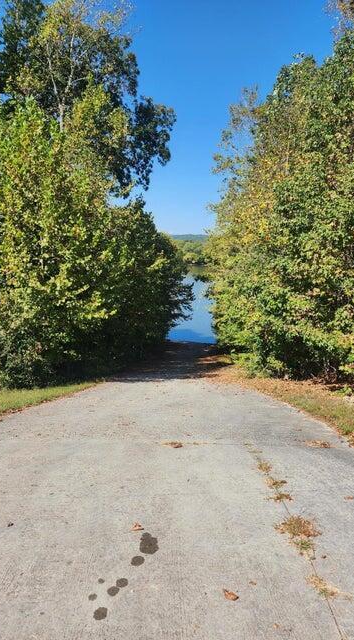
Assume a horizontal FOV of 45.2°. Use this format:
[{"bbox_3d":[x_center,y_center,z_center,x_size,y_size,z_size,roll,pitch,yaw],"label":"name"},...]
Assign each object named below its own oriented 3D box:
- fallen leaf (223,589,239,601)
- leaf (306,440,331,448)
[{"bbox_3d":[0.256,1.291,2.000,0.077,0.016,0.046,4,9,27],"label":"fallen leaf"},{"bbox_3d":[1.564,1.376,4.700,0.270,0.035,0.140,0,3,0],"label":"leaf"}]

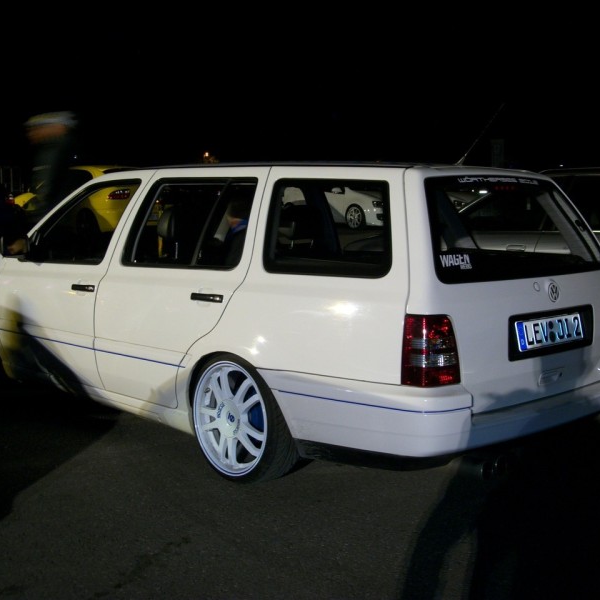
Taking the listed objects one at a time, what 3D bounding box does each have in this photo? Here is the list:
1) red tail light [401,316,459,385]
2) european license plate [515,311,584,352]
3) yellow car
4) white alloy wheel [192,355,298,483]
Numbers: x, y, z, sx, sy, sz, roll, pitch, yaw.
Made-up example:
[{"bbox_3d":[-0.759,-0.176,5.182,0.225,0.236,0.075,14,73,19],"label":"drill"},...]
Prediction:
[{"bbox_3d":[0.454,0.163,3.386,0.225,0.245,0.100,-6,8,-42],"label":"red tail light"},{"bbox_3d":[0.977,0.122,3.778,0.452,0.110,0.012,-6,-3,-42],"label":"european license plate"},{"bbox_3d":[-3.831,-1.790,18.287,1.760,1.450,4.250,-6,9,-40],"label":"yellow car"},{"bbox_3d":[-0.227,0.485,4.036,0.190,0.560,0.560,-3,7,-43],"label":"white alloy wheel"}]

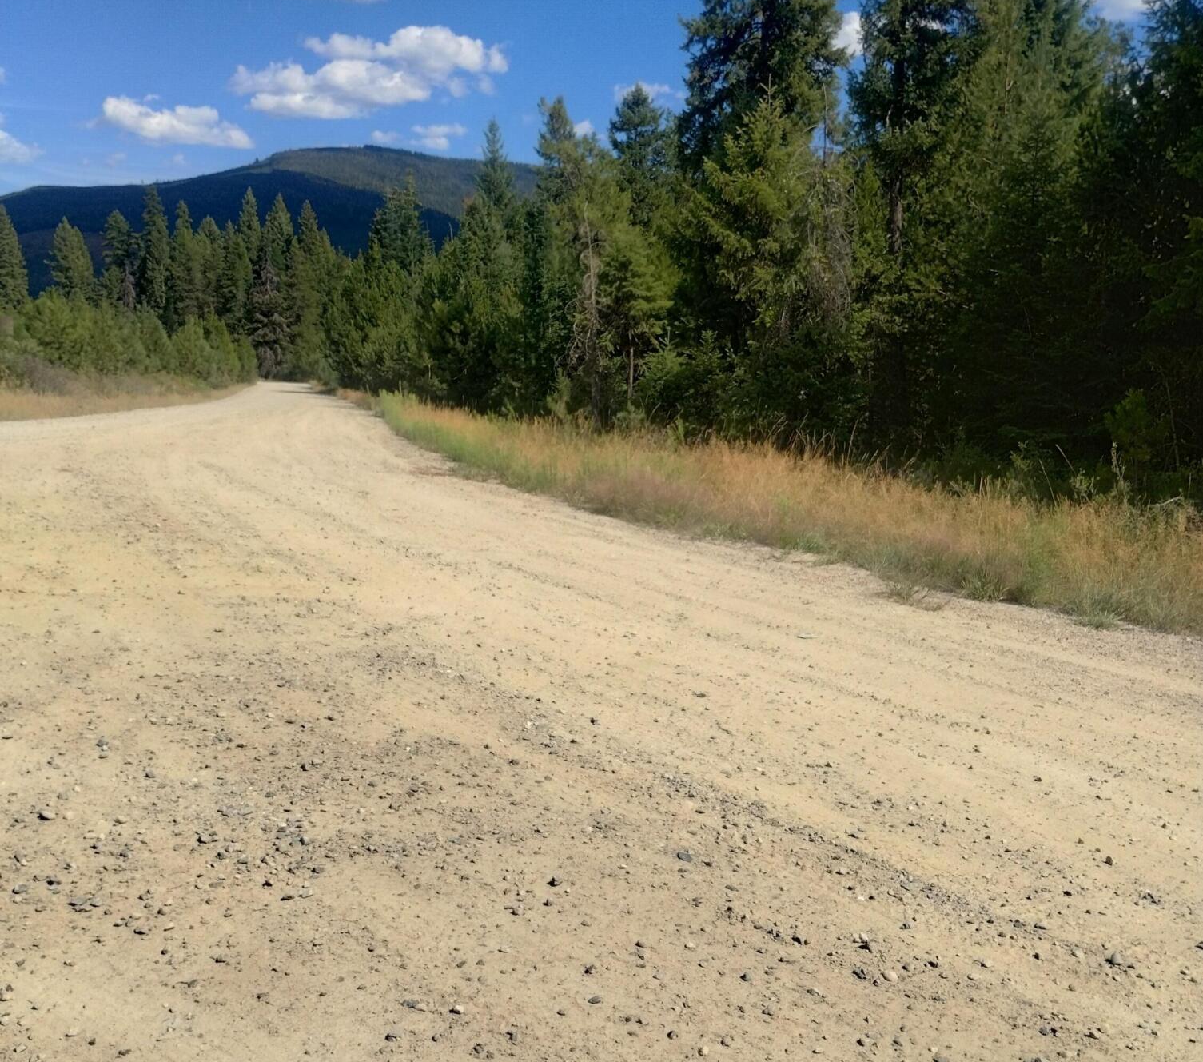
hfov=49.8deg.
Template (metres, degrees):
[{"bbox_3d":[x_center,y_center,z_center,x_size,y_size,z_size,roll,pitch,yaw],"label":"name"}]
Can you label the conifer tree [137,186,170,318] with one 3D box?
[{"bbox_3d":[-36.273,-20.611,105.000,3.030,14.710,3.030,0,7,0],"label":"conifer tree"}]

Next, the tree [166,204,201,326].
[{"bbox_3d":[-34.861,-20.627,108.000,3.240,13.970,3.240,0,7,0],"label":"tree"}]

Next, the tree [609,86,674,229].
[{"bbox_3d":[1.465,-10.316,46.000,2.650,11.010,2.650,0,7,0],"label":"tree"}]

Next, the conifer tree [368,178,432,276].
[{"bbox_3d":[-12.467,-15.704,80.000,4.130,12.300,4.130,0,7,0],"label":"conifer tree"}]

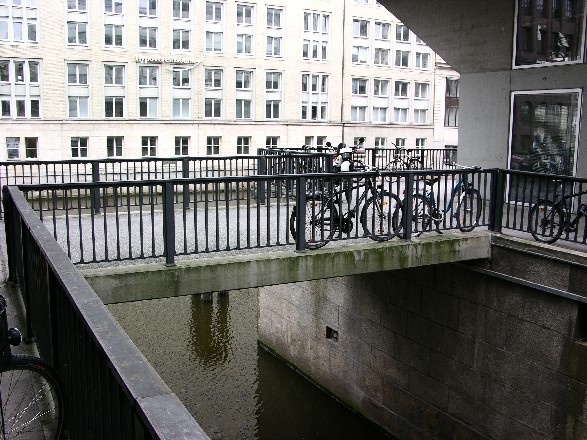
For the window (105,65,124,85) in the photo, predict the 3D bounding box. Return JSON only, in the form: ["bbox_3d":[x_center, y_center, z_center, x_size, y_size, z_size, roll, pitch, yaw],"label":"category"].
[{"bbox_3d":[-15.780,-12.757,52.381,1.760,1.900,0.250,-4,9,-26],"label":"window"}]

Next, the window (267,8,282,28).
[{"bbox_3d":[-1.828,-19.856,58.530,1.760,1.910,0.250,-4,9,-26],"label":"window"}]

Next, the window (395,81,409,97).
[{"bbox_3d":[12.224,-14.627,66.616,2.030,1.860,0.250,-4,9,-26],"label":"window"}]

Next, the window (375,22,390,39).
[{"bbox_3d":[8.942,-19.114,59.923,1.920,1.760,0.200,-4,10,-27],"label":"window"}]

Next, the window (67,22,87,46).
[{"bbox_3d":[-18.810,-16.255,51.830,1.800,2.100,0.200,-4,10,-28],"label":"window"}]

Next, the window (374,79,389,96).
[{"bbox_3d":[10.062,-15.099,67.851,2.050,1.900,0.200,-4,10,-28],"label":"window"}]

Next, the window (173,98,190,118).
[{"bbox_3d":[-9.967,-9.923,52.808,1.600,1.780,0.200,-4,10,-24],"label":"window"}]

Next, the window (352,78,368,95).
[{"bbox_3d":[6.613,-13.400,59.575,1.890,1.600,0.200,-4,10,-27],"label":"window"}]

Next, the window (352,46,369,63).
[{"bbox_3d":[6.593,-16.449,59.086,1.920,1.650,0.200,-4,10,-27],"label":"window"}]

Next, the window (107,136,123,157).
[{"bbox_3d":[-16.392,-6.719,54.617,1.530,1.870,0.200,-4,10,-28],"label":"window"}]

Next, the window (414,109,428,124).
[{"bbox_3d":[15.249,-12.352,71.164,2.050,1.810,0.200,-4,10,-28],"label":"window"}]

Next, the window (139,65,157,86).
[{"bbox_3d":[-12.512,-12.468,51.203,1.660,1.840,0.200,-4,10,-24],"label":"window"}]

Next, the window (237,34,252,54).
[{"bbox_3d":[-4.702,-16.944,57.467,1.760,2.010,0.250,-4,9,-26],"label":"window"}]

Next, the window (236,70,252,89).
[{"bbox_3d":[-4.760,-13.639,57.936,1.760,1.900,0.250,-4,9,-26],"label":"window"}]

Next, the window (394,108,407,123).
[{"bbox_3d":[11.275,-11.011,62.528,1.600,1.520,0.200,-4,10,-24],"label":"window"}]

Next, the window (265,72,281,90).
[{"bbox_3d":[-2.091,-14.300,61.269,1.800,1.860,0.200,-4,10,-28],"label":"window"}]

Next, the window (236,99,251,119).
[{"bbox_3d":[-4.652,-10.374,55.211,1.450,1.800,0.200,-4,10,-24],"label":"window"}]

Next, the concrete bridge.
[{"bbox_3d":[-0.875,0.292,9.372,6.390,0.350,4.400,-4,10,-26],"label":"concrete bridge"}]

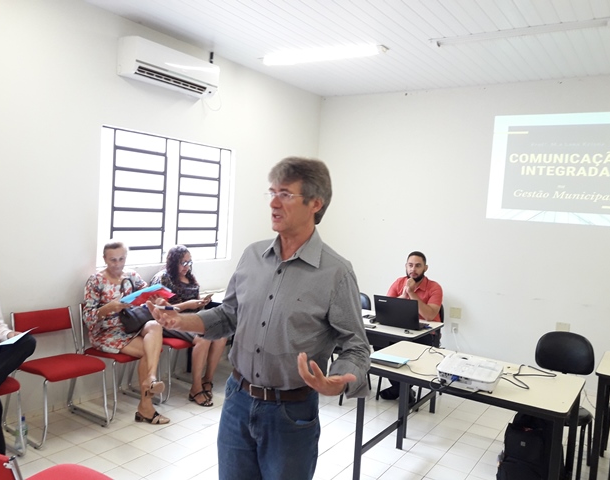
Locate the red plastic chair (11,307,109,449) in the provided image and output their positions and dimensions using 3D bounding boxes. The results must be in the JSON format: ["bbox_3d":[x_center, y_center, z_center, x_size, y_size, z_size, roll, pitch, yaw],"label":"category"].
[{"bbox_3d":[-1.636,0.876,3.440,0.540,0.770,0.470,6,4,34],"label":"red plastic chair"}]

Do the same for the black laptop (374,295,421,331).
[{"bbox_3d":[0.748,0.536,3.953,0.355,0.230,0.310,6,4,34],"label":"black laptop"}]

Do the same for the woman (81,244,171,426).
[{"bbox_3d":[-1.261,0.643,3.685,0.740,1.250,0.540,6,4,39],"label":"woman"}]

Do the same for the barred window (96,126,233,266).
[{"bbox_3d":[-1.164,-0.335,4.537,0.120,1.070,1.480,6,4,34],"label":"barred window"}]

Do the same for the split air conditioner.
[{"bbox_3d":[-1.088,-1.389,4.239,0.205,0.275,0.875,6,4,34],"label":"split air conditioner"}]

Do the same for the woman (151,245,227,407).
[{"bbox_3d":[-0.954,0.654,4.166,0.710,1.210,0.530,5,4,29],"label":"woman"}]

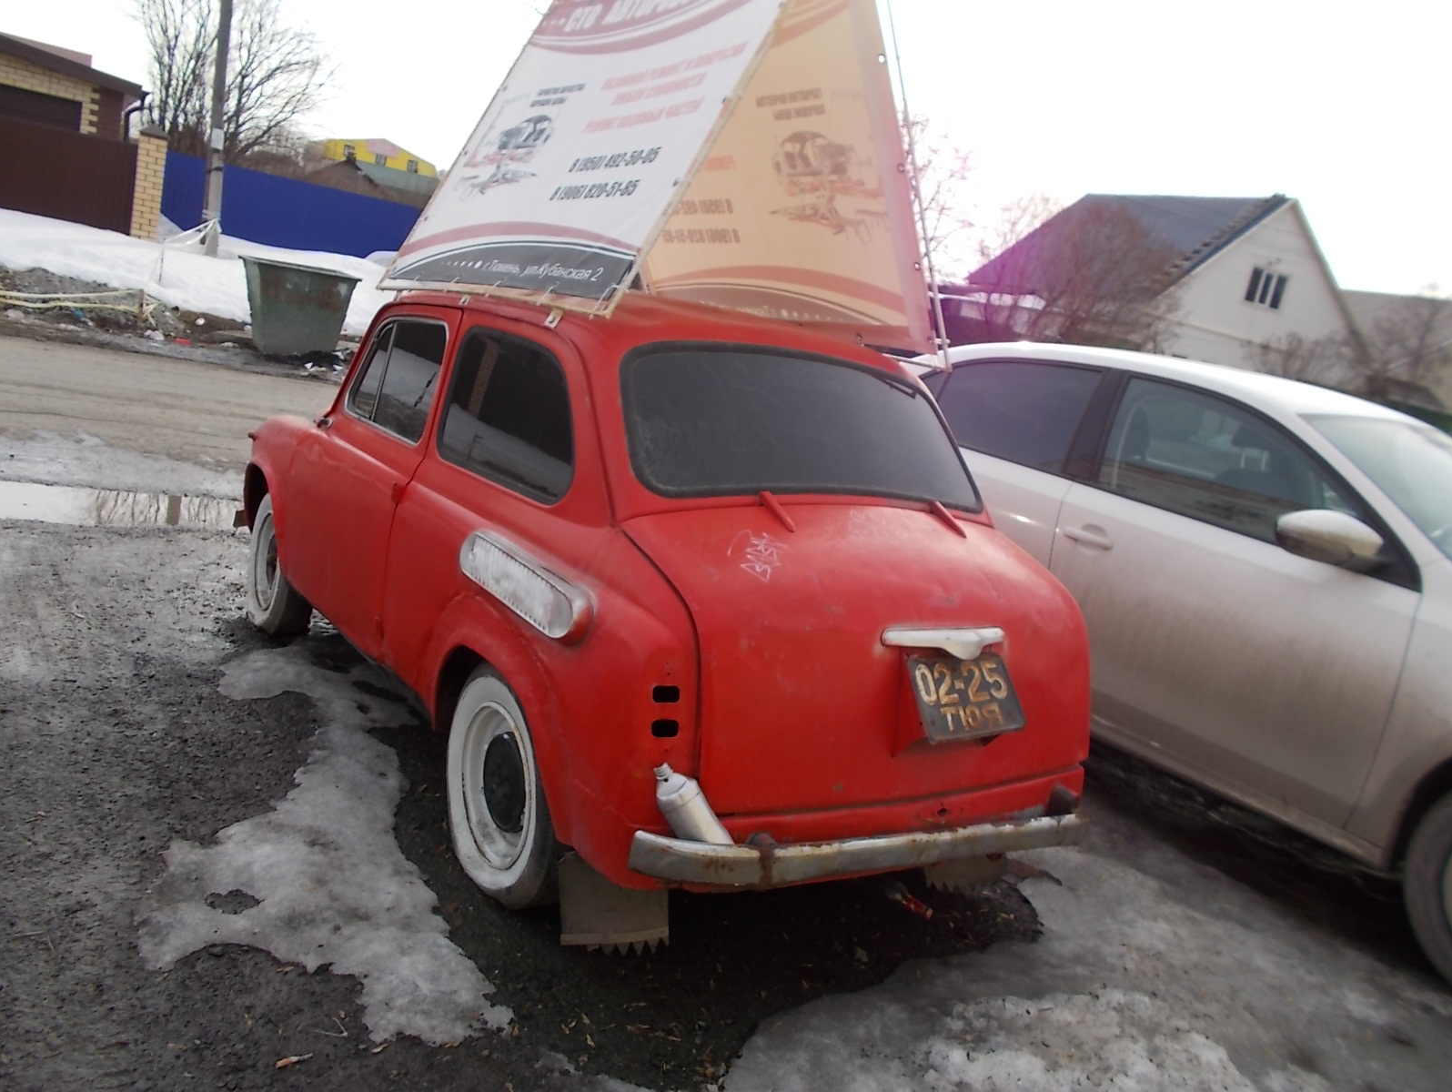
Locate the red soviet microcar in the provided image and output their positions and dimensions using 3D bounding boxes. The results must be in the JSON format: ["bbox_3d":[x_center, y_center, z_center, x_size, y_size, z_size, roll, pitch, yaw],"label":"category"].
[{"bbox_3d":[-0.477,-0.093,3.477,1.400,1.430,3.320,2,12,-37],"label":"red soviet microcar"}]

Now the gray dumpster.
[{"bbox_3d":[-5.100,-2.820,13.050,1.170,1.050,1.000,1,14,-36],"label":"gray dumpster"}]

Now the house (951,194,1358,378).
[{"bbox_3d":[12.818,-6.809,32.849,8.700,6.979,7.400,4,13,-29],"label":"house"}]

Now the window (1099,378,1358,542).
[{"bbox_3d":[1.505,-0.252,3.250,0.050,0.418,0.918,29,-4,-40],"label":"window"}]

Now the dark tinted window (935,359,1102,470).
[{"bbox_3d":[1.012,-0.505,3.917,0.050,0.372,0.673,29,-4,-40],"label":"dark tinted window"}]

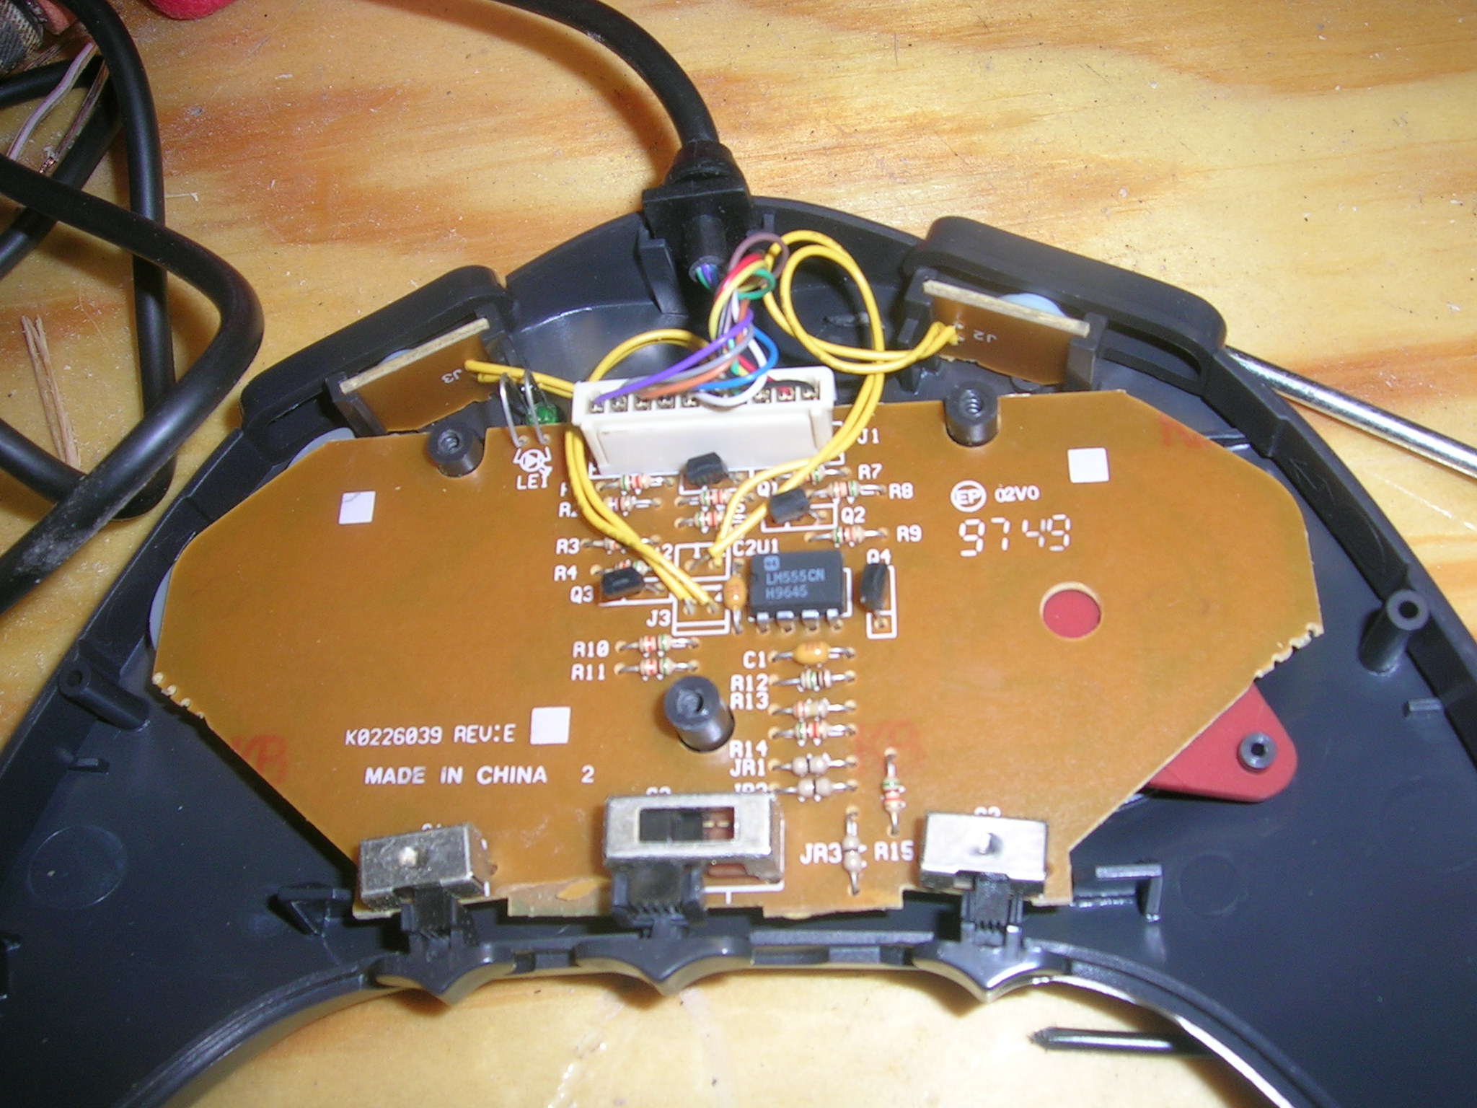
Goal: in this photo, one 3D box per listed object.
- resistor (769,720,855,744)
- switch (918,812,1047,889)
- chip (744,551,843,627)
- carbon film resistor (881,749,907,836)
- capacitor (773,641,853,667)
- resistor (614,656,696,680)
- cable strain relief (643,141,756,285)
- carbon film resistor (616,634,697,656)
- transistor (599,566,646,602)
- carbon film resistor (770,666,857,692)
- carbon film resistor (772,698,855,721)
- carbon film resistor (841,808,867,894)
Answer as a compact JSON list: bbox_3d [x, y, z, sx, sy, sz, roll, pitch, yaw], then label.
[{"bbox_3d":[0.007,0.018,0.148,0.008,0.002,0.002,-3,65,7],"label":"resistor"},{"bbox_3d":[0.023,0.027,0.137,0.011,0.005,0.005,3,66,11],"label":"switch"},{"bbox_3d":[0.006,0.003,0.154,0.009,0.004,0.008,-3,65,7],"label":"chip"},{"bbox_3d":[0.015,0.022,0.142,0.002,0.002,0.008,-3,65,8],"label":"carbon film resistor"},{"bbox_3d":[0.007,0.010,0.149,0.008,0.002,0.002,-3,65,8],"label":"capacitor"},{"bbox_3d":[-0.008,0.011,0.151,0.008,0.002,0.002,-3,65,8],"label":"resistor"},{"bbox_3d":[-0.004,-0.040,0.174,0.012,0.012,0.016,-5,65,6],"label":"cable strain relief"},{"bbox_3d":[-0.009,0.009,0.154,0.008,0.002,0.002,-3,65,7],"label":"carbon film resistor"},{"bbox_3d":[-0.012,0.003,0.154,0.004,0.004,0.002,-14,64,3],"label":"transistor"},{"bbox_3d":[0.007,0.012,0.148,0.008,0.002,0.002,-3,65,8],"label":"carbon film resistor"},{"bbox_3d":[0.007,0.015,0.147,0.008,0.002,0.002,-4,65,8],"label":"carbon film resistor"},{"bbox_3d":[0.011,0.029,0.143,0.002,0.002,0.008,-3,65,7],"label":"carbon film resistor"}]

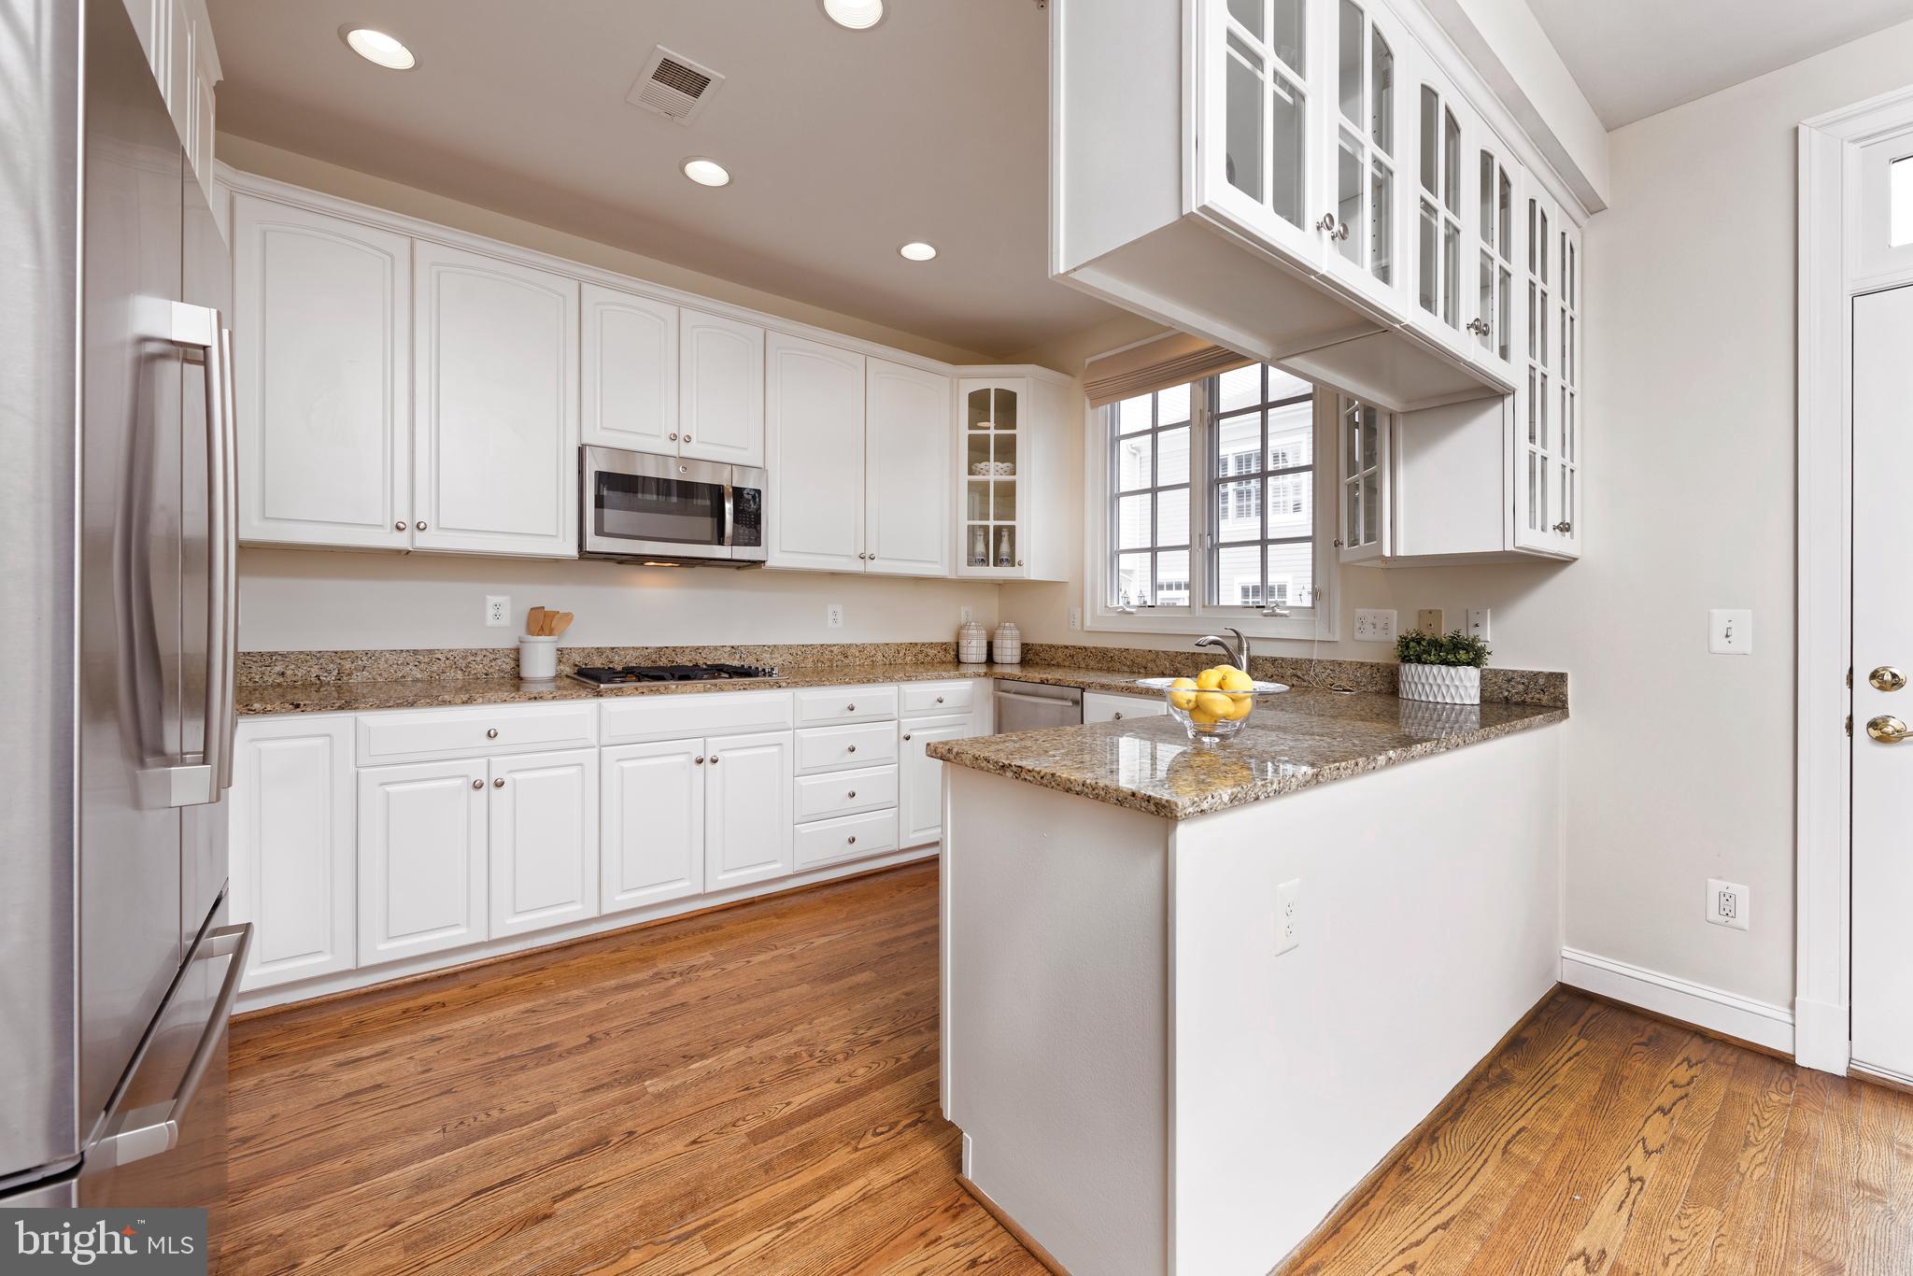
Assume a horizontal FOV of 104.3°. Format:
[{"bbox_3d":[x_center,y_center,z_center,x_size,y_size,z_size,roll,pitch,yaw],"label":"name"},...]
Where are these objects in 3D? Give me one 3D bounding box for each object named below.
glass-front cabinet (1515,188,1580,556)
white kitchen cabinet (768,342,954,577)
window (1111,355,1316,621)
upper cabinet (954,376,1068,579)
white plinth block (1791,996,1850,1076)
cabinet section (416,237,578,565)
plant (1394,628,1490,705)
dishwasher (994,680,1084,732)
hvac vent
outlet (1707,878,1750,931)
[{"bbox_3d":[1.651,-0.771,2.324,0.620,1.060,0.340,0,1,-38],"label":"glass-front cabinet"},{"bbox_3d":[-0.530,-0.854,3.770,1.060,1.070,0.330,0,1,-38],"label":"white kitchen cabinet"},{"bbox_3d":[1.177,-0.743,3.596,0.100,1.280,1.155,0,1,-39],"label":"window"},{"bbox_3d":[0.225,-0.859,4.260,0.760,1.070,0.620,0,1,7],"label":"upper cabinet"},{"bbox_3d":[2.359,1.084,2.027,0.036,0.183,0.092,0,1,-38],"label":"white plinth block"},{"bbox_3d":[-1.773,-0.844,2.857,0.526,1.068,0.330,0,1,-38],"label":"cabinet section"},{"bbox_3d":[1.744,0.095,2.686,0.140,0.249,0.265,0,1,-39],"label":"plant"},{"bbox_3d":[0.613,0.648,3.734,0.600,0.850,0.598,0,1,-39],"label":"dishwasher"},{"bbox_3d":[-0.847,-1.639,2.234,0.195,0.020,0.290,0,1,-39],"label":"hvac vent"},{"bbox_3d":[2.261,0.783,2.183,0.012,0.125,0.085,0,1,-39],"label":"outlet"}]

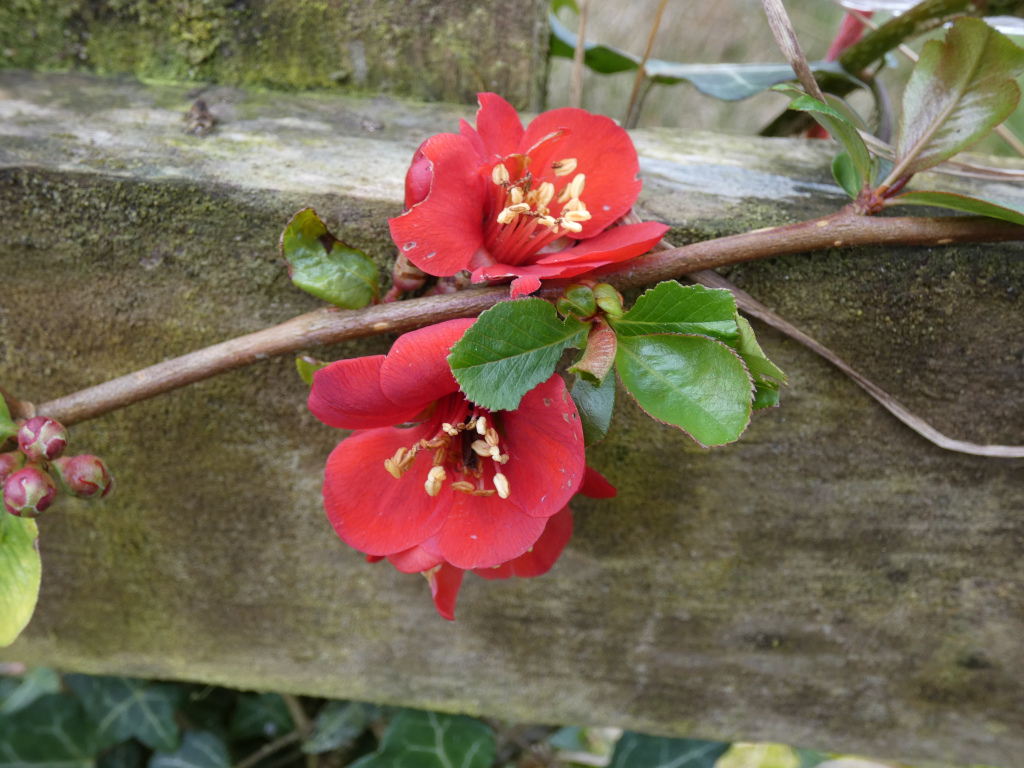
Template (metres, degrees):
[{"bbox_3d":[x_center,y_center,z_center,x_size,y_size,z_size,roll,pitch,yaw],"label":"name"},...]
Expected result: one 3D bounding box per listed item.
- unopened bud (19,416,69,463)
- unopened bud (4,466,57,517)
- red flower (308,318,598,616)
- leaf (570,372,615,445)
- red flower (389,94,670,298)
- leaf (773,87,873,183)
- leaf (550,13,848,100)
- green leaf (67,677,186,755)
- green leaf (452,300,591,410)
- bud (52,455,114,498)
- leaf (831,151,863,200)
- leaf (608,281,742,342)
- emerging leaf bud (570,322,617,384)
[{"bbox_3d":[-0.078,0.009,0.191,0.008,0.008,0.009,1,17,-6],"label":"unopened bud"},{"bbox_3d":[-0.091,0.020,0.219,0.010,0.010,0.011,3,31,5],"label":"unopened bud"},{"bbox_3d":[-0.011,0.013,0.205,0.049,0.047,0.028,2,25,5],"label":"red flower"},{"bbox_3d":[0.013,0.003,0.187,0.009,0.005,0.015,4,72,-5],"label":"leaf"},{"bbox_3d":[0.003,-0.030,0.185,0.042,0.025,0.031,-6,55,-19],"label":"red flower"},{"bbox_3d":[0.053,-0.042,0.195,0.022,0.011,0.010,47,19,10],"label":"leaf"},{"bbox_3d":[0.046,-0.081,0.285,0.074,0.020,0.040,-1,18,-3],"label":"leaf"},{"bbox_3d":[-0.107,0.092,0.320,0.033,0.012,0.025,6,57,4],"label":"green leaf"},{"bbox_3d":[0.001,-0.005,0.176,0.022,0.006,0.015,-18,72,0],"label":"green leaf"},{"bbox_3d":[-0.082,0.018,0.220,0.011,0.008,0.008,31,2,27],"label":"bud"},{"bbox_3d":[0.056,-0.035,0.192,0.006,0.009,0.004,-7,19,18],"label":"leaf"},{"bbox_3d":[0.028,-0.012,0.197,0.022,0.011,0.008,3,-9,-2],"label":"leaf"},{"bbox_3d":[0.013,-0.005,0.177,0.006,0.011,0.006,15,-4,7],"label":"emerging leaf bud"}]

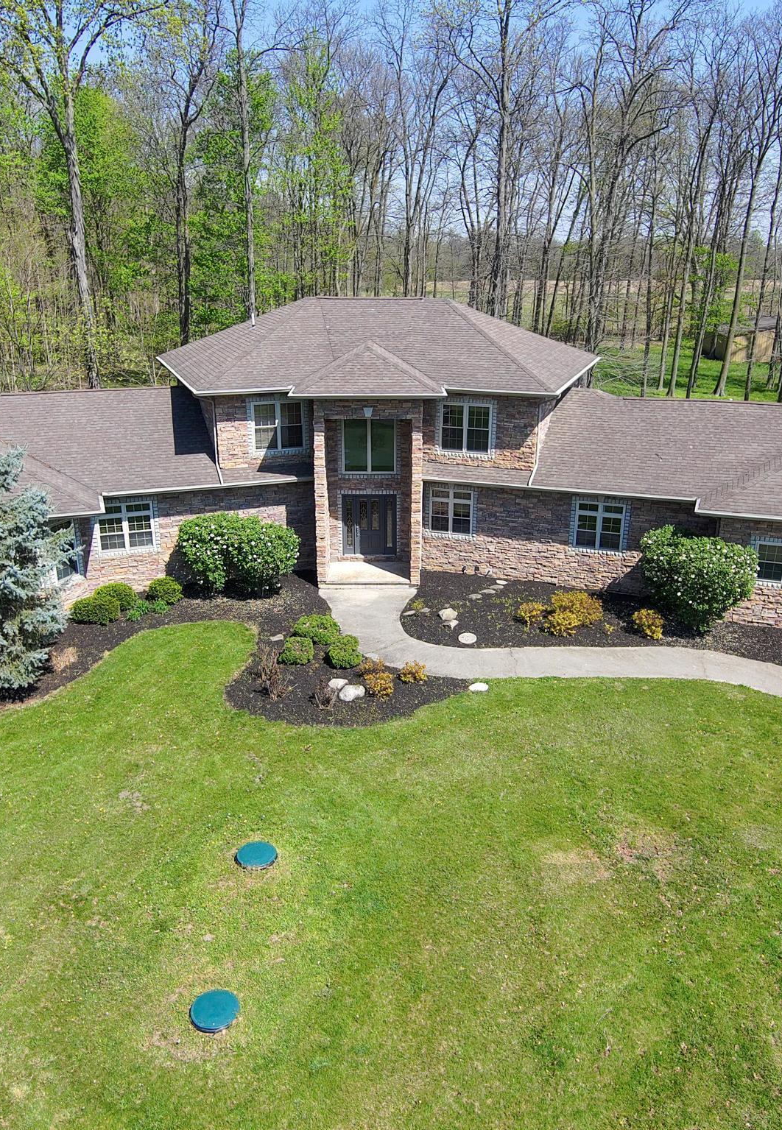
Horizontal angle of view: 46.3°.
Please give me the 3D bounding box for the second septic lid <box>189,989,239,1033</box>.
[{"bbox_3d":[-2.415,6.104,12.500,0.690,0.090,0.690,0,19,0],"label":"second septic lid"}]

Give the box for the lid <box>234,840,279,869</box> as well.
[{"bbox_3d":[-2.247,4.850,15.300,0.700,0.090,0.700,0,19,0],"label":"lid"}]

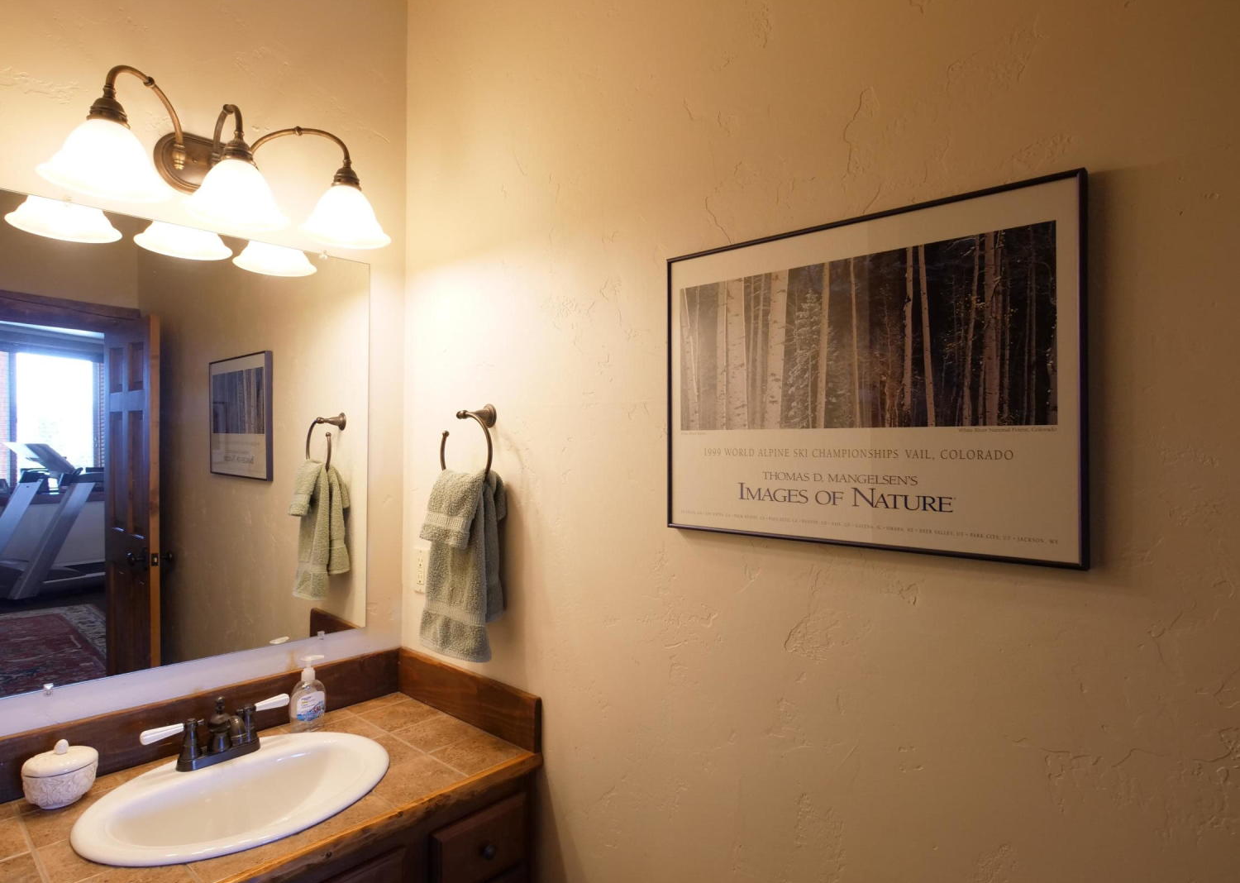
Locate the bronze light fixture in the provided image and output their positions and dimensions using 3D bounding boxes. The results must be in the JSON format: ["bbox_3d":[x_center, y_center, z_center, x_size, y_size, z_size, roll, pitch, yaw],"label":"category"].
[{"bbox_3d":[-0.780,-0.557,1.348,0.287,0.224,0.611,-1,-2,42],"label":"bronze light fixture"}]

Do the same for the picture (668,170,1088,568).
[{"bbox_3d":[0.308,-0.086,0.965,0.603,0.462,0.024,-1,-2,42],"label":"picture"}]

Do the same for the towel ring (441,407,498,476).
[{"bbox_3d":[-0.322,0.015,1.495,0.192,0.202,0.082,-1,-2,42],"label":"towel ring"}]

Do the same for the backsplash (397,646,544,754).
[{"bbox_3d":[-0.378,0.595,1.575,0.550,0.114,0.019,-1,-2,42],"label":"backsplash"}]

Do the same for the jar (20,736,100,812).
[{"bbox_3d":[-0.999,0.586,1.196,0.106,0.107,0.106,-1,-2,42],"label":"jar"}]

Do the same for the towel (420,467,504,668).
[{"bbox_3d":[-0.345,0.259,1.470,0.237,0.398,0.140,-1,-2,42],"label":"towel"}]

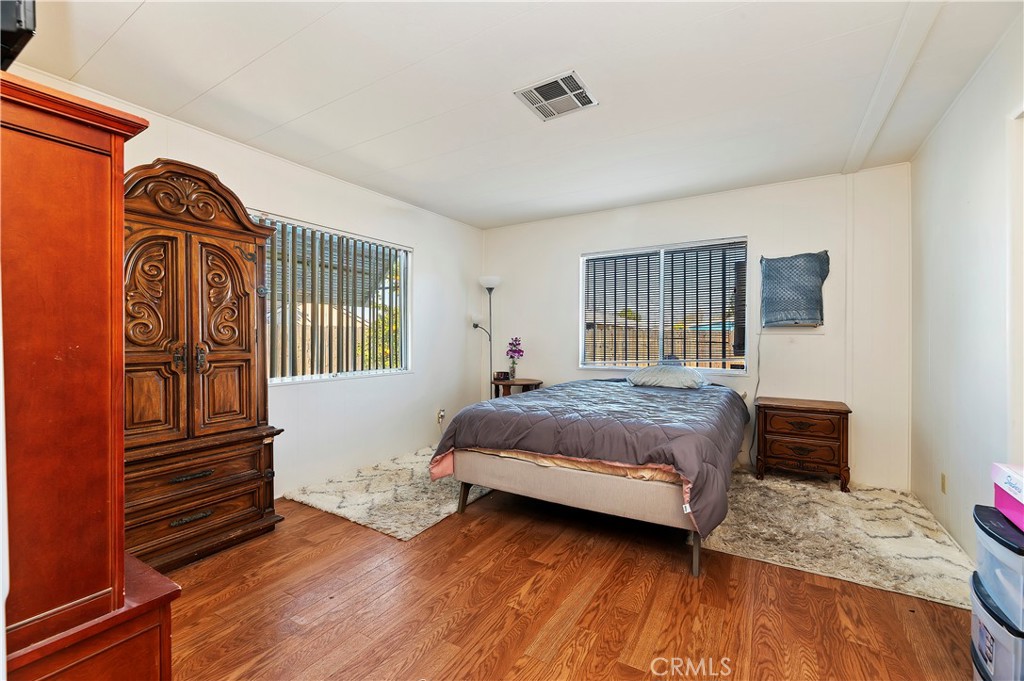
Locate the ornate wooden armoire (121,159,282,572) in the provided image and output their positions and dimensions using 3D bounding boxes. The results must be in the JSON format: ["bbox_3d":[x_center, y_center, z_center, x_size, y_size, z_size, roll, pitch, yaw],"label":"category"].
[{"bbox_3d":[-1.817,0.129,2.152,0.540,2.042,0.880,0,1,33],"label":"ornate wooden armoire"}]

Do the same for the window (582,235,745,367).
[{"bbox_3d":[1.413,-0.309,3.879,1.550,1.220,0.090,0,1,30],"label":"window"}]

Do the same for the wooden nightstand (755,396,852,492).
[{"bbox_3d":[2.277,0.819,3.163,0.610,0.626,0.410,0,1,30],"label":"wooden nightstand"}]

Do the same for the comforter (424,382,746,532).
[{"bbox_3d":[0.725,0.685,3.077,1.820,0.550,1.950,0,1,30],"label":"comforter"}]

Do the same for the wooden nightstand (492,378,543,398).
[{"bbox_3d":[0.063,0.791,4.306,0.550,0.679,0.520,0,1,30],"label":"wooden nightstand"}]

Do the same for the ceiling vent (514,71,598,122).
[{"bbox_3d":[0.247,-1.314,2.164,0.335,0.030,0.335,0,1,30],"label":"ceiling vent"}]

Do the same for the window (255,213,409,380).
[{"bbox_3d":[-1.428,-0.292,3.280,0.090,1.248,1.620,0,1,33],"label":"window"}]

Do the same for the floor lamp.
[{"bbox_3d":[-0.285,0.192,4.540,0.340,1.872,0.270,0,1,-26],"label":"floor lamp"}]

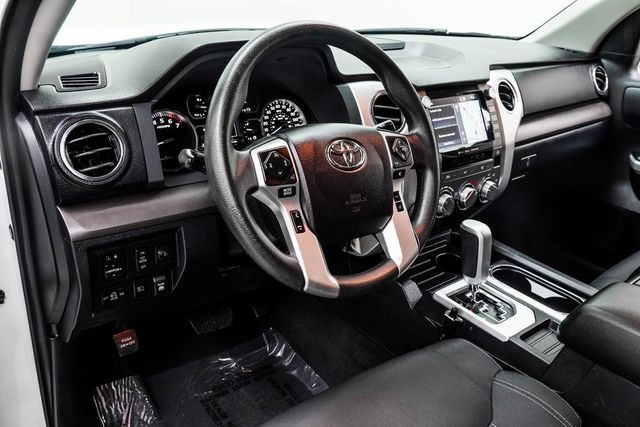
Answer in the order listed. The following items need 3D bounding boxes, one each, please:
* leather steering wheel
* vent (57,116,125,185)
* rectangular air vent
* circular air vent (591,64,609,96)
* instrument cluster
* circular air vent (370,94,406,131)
[{"bbox_3d":[0.011,-0.073,0.759,0.386,0.386,0.100,-15,2,-36],"label":"leather steering wheel"},{"bbox_3d":[-0.295,-0.082,0.690,0.085,0.085,0.033,-15,6,-36],"label":"vent"},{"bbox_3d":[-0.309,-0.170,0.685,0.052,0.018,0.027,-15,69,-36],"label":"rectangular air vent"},{"bbox_3d":[0.776,-0.372,1.486,0.085,0.085,0.033,-15,6,-36],"label":"circular air vent"},{"bbox_3d":[-0.152,-0.150,0.944,0.345,0.135,0.050,-15,8,-36],"label":"instrument cluster"},{"bbox_3d":[0.118,-0.180,0.956,0.078,0.078,0.032,-13,4,-31],"label":"circular air vent"}]

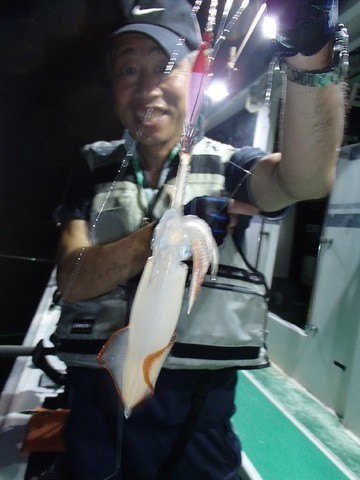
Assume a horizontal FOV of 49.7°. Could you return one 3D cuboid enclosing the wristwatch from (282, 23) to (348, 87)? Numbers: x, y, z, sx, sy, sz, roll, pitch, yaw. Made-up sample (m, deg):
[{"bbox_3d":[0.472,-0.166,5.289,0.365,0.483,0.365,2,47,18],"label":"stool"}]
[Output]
[{"bbox_3d":[0.147,-0.203,0.424,0.064,0.067,0.042,-13,-29,10],"label":"wristwatch"}]

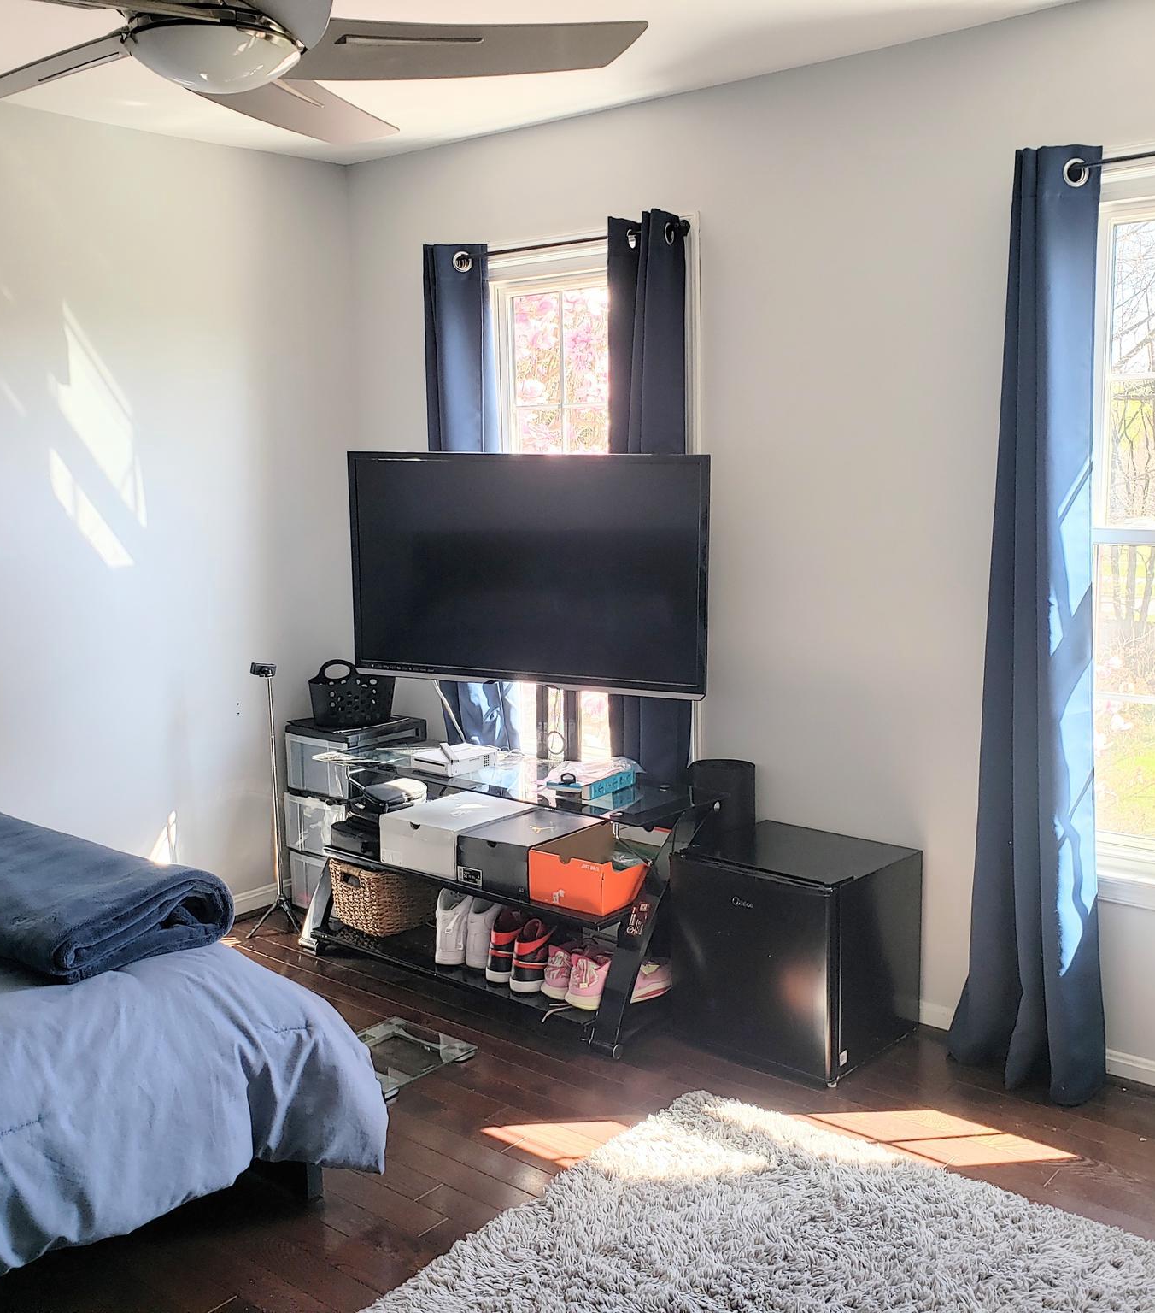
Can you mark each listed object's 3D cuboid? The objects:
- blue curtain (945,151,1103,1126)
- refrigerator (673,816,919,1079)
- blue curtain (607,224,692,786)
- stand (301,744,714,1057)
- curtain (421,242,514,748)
[{"bbox_3d":[1.060,-0.055,2.997,0.340,2.140,0.160,6,12,40],"label":"blue curtain"},{"bbox_3d":[0.559,0.736,3.384,0.480,0.487,0.430,7,12,42],"label":"refrigerator"},{"bbox_3d":[0.204,-0.163,3.742,0.270,2.130,0.135,6,12,40],"label":"blue curtain"},{"bbox_3d":[-0.235,0.640,3.849,1.310,0.575,0.530,6,12,40],"label":"stand"},{"bbox_3d":[-0.331,-0.218,4.191,0.290,2.130,0.135,6,12,40],"label":"curtain"}]

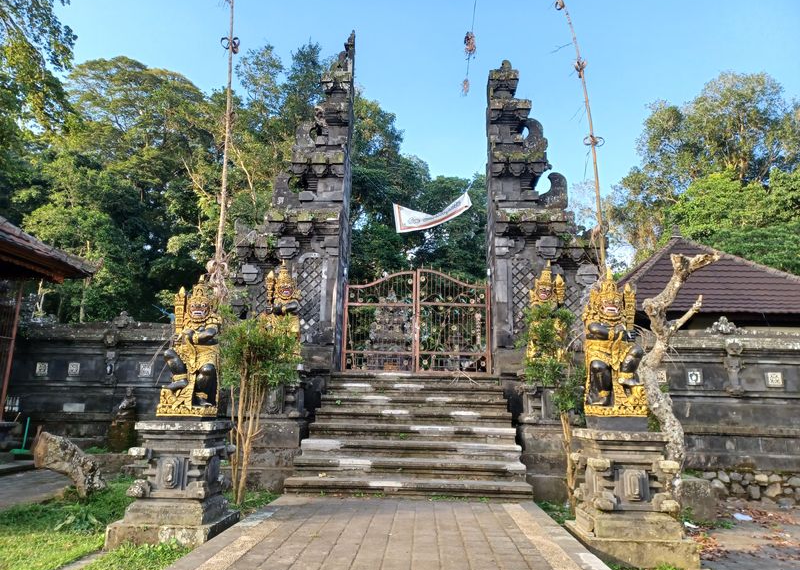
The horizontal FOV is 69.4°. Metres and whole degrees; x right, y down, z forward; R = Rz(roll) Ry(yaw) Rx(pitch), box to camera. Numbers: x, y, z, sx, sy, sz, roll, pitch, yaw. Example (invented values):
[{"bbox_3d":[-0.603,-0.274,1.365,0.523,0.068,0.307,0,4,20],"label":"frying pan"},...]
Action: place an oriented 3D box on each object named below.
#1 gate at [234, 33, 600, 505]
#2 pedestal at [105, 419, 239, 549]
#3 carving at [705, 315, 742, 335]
[{"bbox_3d":[0.324,-1.123,11.571,7.740,9.540,3.870,1,-12,2],"label":"gate"},{"bbox_3d":[-2.349,2.041,6.128,0.981,1.188,0.972,1,-12,2],"label":"pedestal"},{"bbox_3d":[5.606,0.690,10.006,0.576,0.288,0.243,1,-12,2],"label":"carving"}]

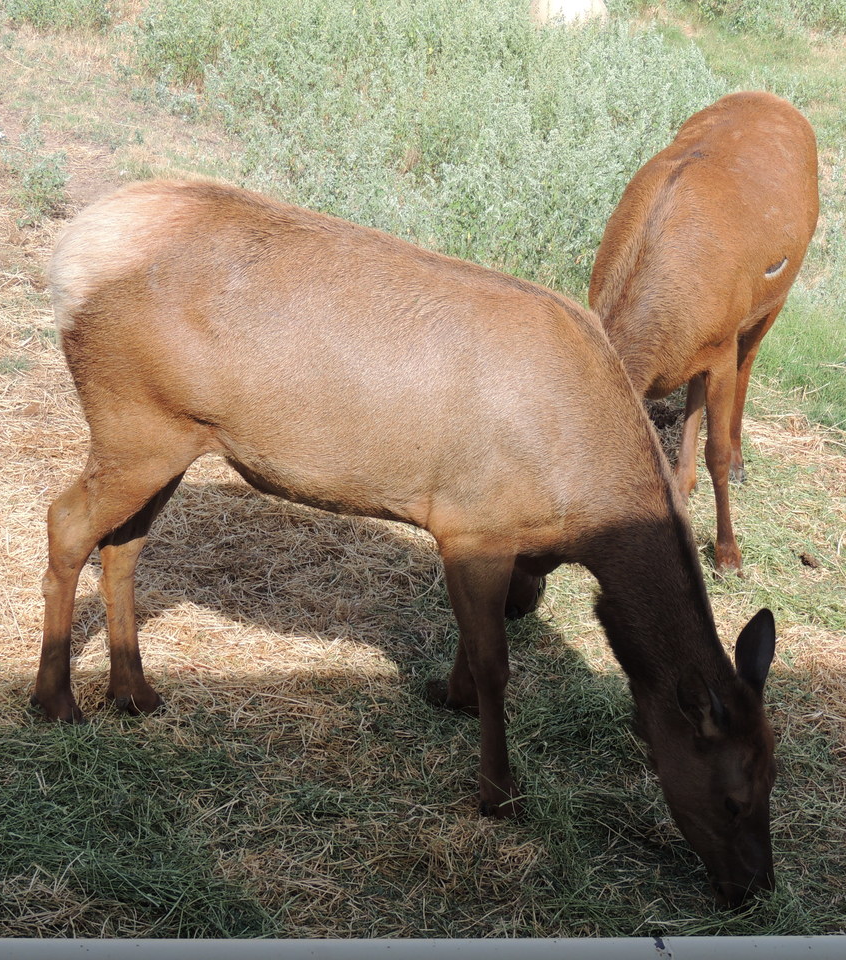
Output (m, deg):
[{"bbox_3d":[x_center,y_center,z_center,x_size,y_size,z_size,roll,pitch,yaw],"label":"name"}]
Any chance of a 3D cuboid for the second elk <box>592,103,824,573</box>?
[{"bbox_3d":[0.800,-0.487,7.065,0.680,1.340,1.900,9,20,26],"label":"second elk"}]

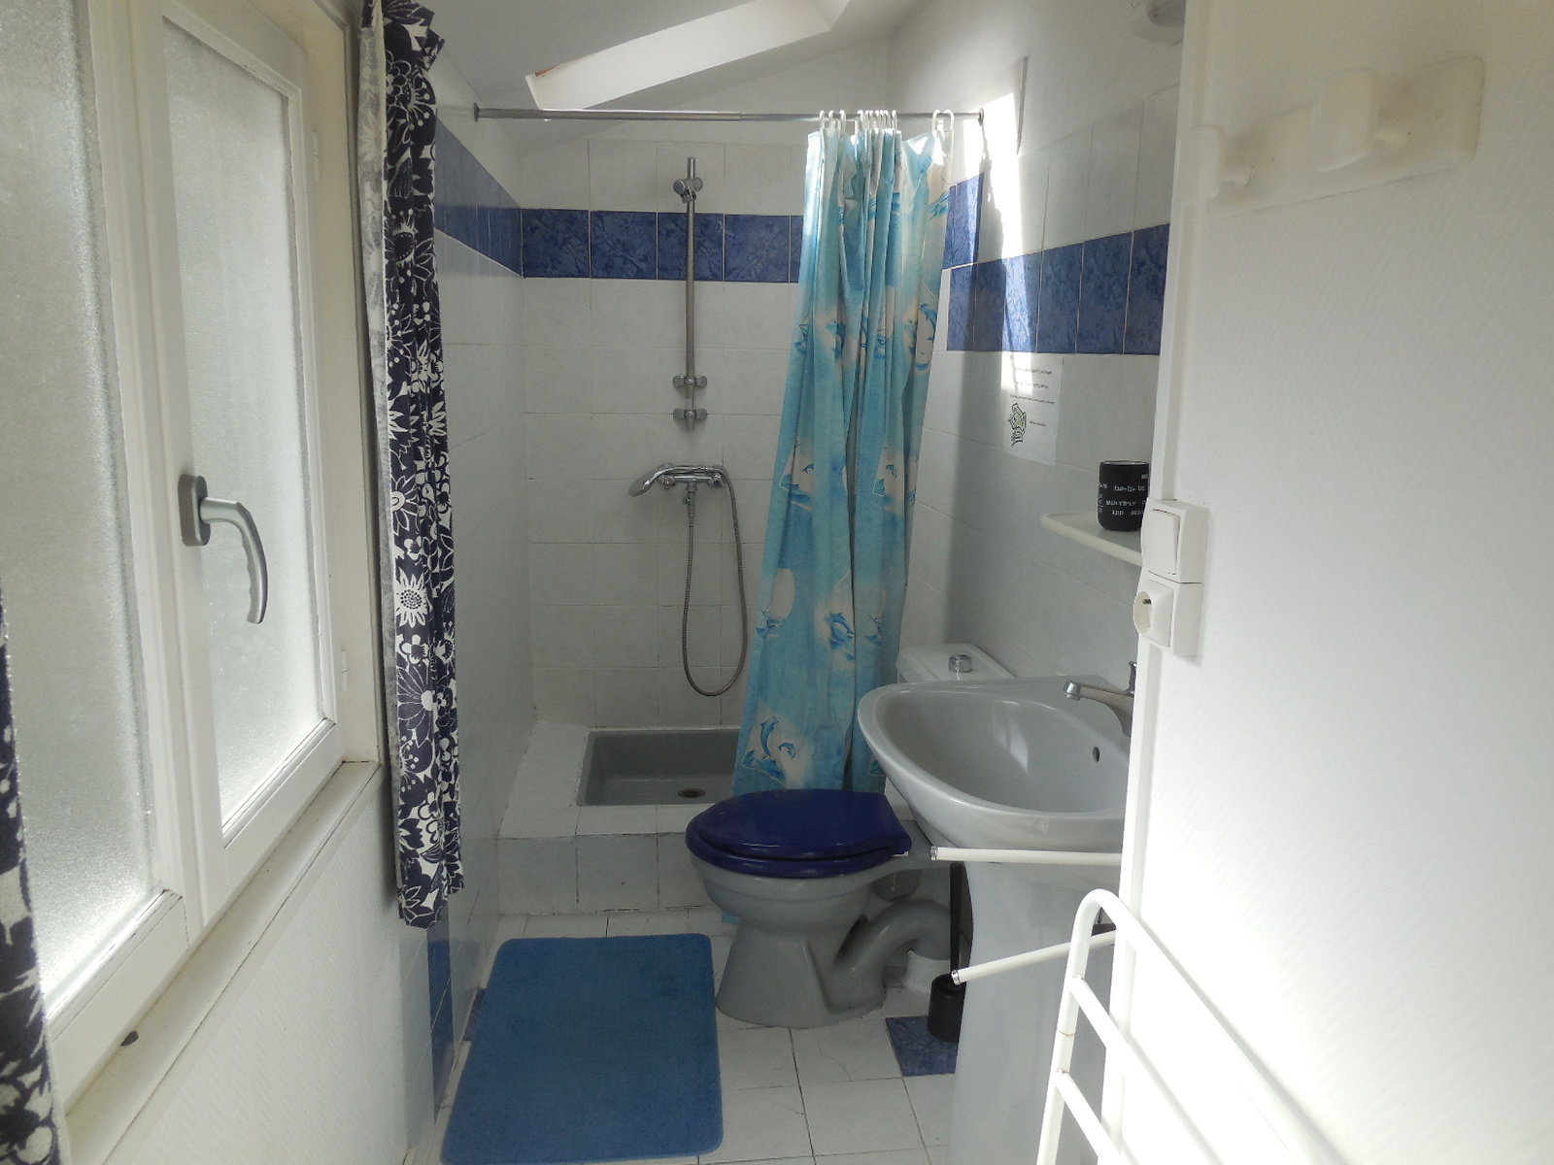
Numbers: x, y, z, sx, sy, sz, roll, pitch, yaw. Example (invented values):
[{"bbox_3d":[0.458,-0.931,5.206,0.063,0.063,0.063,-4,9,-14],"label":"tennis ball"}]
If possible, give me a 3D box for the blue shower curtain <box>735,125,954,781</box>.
[{"bbox_3d":[0.137,-0.120,2.668,0.495,1.845,0.169,-1,12,-8],"label":"blue shower curtain"}]

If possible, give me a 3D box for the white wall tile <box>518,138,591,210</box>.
[{"bbox_3d":[-0.644,-1.184,3.260,0.196,0.198,0.010,-1,12,-8],"label":"white wall tile"}]

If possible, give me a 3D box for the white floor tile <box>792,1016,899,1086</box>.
[{"bbox_3d":[0.135,0.938,2.245,0.199,0.010,0.199,-1,10,-4],"label":"white floor tile"}]

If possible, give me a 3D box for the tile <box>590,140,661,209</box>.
[{"bbox_3d":[-0.448,-1.189,3.286,0.199,0.198,0.010,-1,12,-8],"label":"tile"}]

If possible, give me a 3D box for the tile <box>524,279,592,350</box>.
[{"bbox_3d":[-0.649,-0.802,3.341,0.194,0.197,0.010,-1,12,-8],"label":"tile"}]

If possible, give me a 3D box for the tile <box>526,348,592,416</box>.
[{"bbox_3d":[-0.664,-0.616,3.425,0.200,0.200,0.012,0,11,-4],"label":"tile"}]

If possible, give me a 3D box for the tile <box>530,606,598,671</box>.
[{"bbox_3d":[-0.675,0.170,3.548,0.199,0.199,0.010,0,10,-4],"label":"tile"}]

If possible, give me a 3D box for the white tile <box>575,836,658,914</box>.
[{"bbox_3d":[-0.398,0.726,2.808,0.200,0.198,0.010,0,10,-4],"label":"white tile"}]

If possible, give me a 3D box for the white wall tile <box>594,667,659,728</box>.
[{"bbox_3d":[-0.478,0.367,3.594,0.199,0.199,0.010,0,10,-4],"label":"white wall tile"}]

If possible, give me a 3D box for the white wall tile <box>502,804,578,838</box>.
[{"bbox_3d":[-0.602,0.617,2.875,0.195,0.012,0.200,0,11,-6],"label":"white wall tile"}]

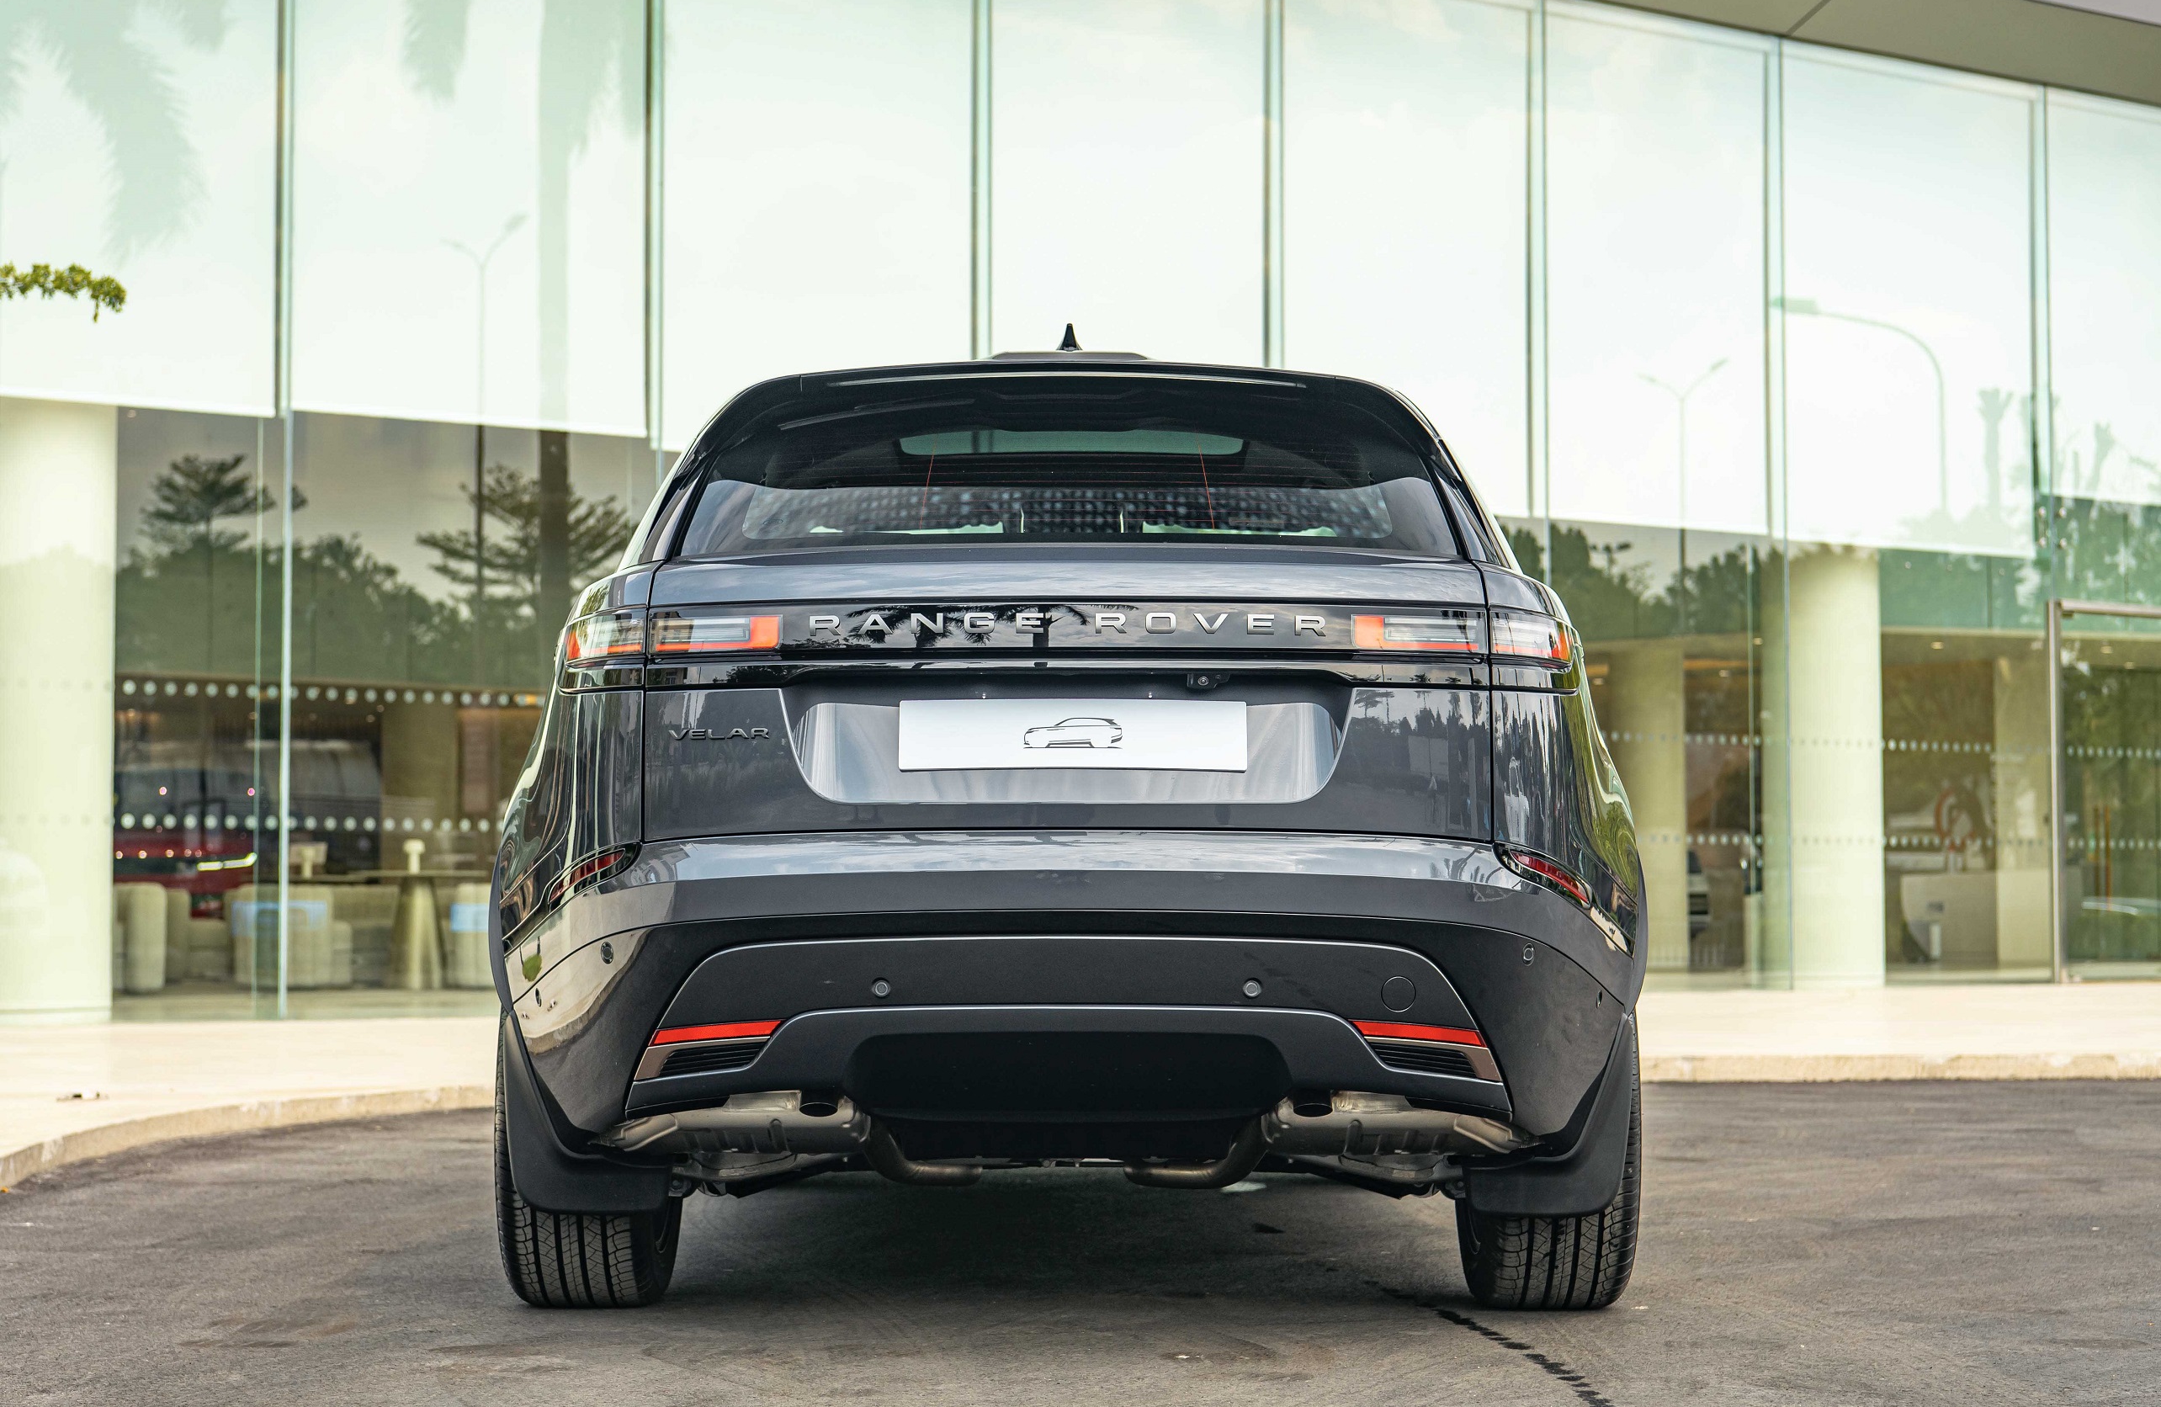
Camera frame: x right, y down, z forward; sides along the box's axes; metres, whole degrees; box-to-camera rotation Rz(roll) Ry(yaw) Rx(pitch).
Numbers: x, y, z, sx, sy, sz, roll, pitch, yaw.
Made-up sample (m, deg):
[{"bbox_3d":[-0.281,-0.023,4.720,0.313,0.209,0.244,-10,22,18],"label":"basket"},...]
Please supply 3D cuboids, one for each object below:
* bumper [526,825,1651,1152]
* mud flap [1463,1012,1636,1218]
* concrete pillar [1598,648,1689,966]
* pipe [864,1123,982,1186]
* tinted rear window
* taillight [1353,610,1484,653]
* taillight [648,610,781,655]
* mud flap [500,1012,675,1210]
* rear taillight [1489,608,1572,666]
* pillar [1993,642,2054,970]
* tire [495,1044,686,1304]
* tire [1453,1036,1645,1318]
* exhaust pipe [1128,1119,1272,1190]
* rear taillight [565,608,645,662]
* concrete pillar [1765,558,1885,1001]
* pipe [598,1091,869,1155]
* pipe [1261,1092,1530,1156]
[{"bbox_3d":[-0.018,0.446,6.035,1.860,0.490,0.620,0,-3,0],"label":"bumper"},{"bbox_3d":[0.760,0.665,6.350,0.275,0.325,0.140,0,-3,-1],"label":"mud flap"},{"bbox_3d":[4.487,0.805,31.000,0.650,2.600,0.650,0,-3,-1],"label":"concrete pillar"},{"bbox_3d":[-0.251,0.714,6.192,0.190,0.110,0.150,0,-3,0],"label":"pipe"},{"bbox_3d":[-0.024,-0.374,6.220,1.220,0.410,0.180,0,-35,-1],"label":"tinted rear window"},{"bbox_3d":[0.512,-0.106,5.930,0.195,0.057,0.085,0,-3,-10],"label":"taillight"},{"bbox_3d":[-0.560,-0.103,5.973,0.202,0.070,0.085,0,-3,8],"label":"taillight"},{"bbox_3d":[-0.801,0.665,6.350,0.275,0.325,0.140,0,-3,-1],"label":"mud flap"},{"bbox_3d":[0.703,-0.102,6.103,0.160,0.082,0.290,0,-3,0],"label":"rear taillight"},{"bbox_3d":[7.869,0.858,32.500,0.520,2.680,0.520,0,-3,-1],"label":"pillar"},{"bbox_3d":[-0.848,0.661,6.776,0.260,0.765,0.765,0,-3,0],"label":"tire"},{"bbox_3d":[0.812,0.661,6.776,0.260,0.765,0.765,0,-3,0],"label":"tire"},{"bbox_3d":[0.184,0.715,6.200,0.225,0.110,0.160,0,-3,-1],"label":"exhaust pipe"},{"bbox_3d":[-0.737,-0.105,6.060,0.145,0.074,0.190,-1,-3,10],"label":"rear taillight"},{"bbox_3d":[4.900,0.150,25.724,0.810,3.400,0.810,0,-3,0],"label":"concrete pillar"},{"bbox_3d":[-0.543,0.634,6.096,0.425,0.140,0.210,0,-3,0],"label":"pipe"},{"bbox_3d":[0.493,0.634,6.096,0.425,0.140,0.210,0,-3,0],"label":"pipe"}]

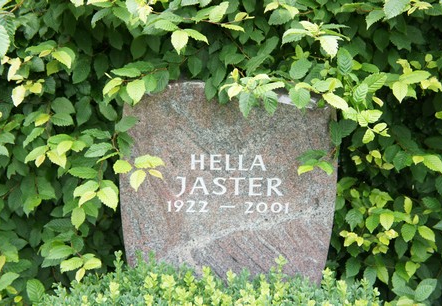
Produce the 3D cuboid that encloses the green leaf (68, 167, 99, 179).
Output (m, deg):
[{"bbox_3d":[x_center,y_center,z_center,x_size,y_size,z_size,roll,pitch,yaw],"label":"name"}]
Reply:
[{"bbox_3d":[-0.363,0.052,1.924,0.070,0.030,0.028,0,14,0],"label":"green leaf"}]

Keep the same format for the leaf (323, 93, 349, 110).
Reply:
[{"bbox_3d":[0.301,-0.134,1.900,0.081,0.018,0.039,31,48,14],"label":"leaf"}]

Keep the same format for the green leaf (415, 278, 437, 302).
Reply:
[{"bbox_3d":[0.573,0.385,2.038,0.064,0.064,0.028,0,14,0],"label":"green leaf"}]

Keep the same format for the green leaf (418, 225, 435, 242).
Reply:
[{"bbox_3d":[0.564,0.221,1.997,0.047,0.047,0.028,0,14,0],"label":"green leaf"}]

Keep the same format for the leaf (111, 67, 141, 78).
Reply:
[{"bbox_3d":[-0.251,-0.213,1.930,0.083,0.016,0.043,4,34,-9],"label":"leaf"}]

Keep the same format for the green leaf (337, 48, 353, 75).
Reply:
[{"bbox_3d":[0.274,-0.201,1.600,0.035,0.059,0.015,-3,-15,4],"label":"green leaf"}]

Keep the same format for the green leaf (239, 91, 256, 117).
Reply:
[{"bbox_3d":[0.059,-0.110,1.610,0.034,0.060,0.016,3,-8,0],"label":"green leaf"}]

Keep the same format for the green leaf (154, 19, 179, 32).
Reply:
[{"bbox_3d":[-0.142,-0.333,1.900,0.070,0.016,0.042,17,31,-17],"label":"green leaf"}]

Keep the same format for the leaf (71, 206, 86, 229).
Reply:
[{"bbox_3d":[-0.369,0.168,1.880,0.035,0.057,0.014,5,-17,9],"label":"leaf"}]

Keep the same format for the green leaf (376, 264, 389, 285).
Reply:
[{"bbox_3d":[0.462,0.347,2.080,0.038,0.065,0.015,-34,-12,11],"label":"green leaf"}]

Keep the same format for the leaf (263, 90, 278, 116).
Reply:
[{"bbox_3d":[0.126,-0.128,1.848,0.034,0.058,0.028,0,14,0],"label":"leaf"}]

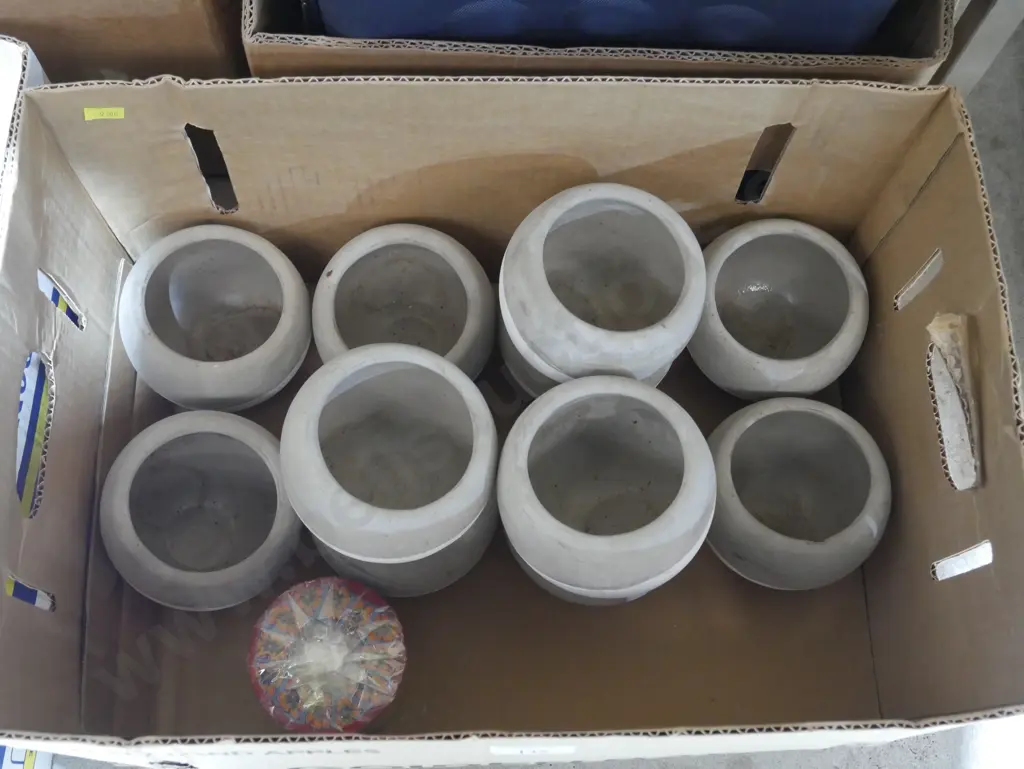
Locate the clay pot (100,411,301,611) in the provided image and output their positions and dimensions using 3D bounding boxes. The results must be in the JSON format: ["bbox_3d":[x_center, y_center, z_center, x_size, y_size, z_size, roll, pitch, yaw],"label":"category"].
[{"bbox_3d":[-0.186,0.081,0.721,0.117,0.080,0.117,4,70,-10],"label":"clay pot"}]

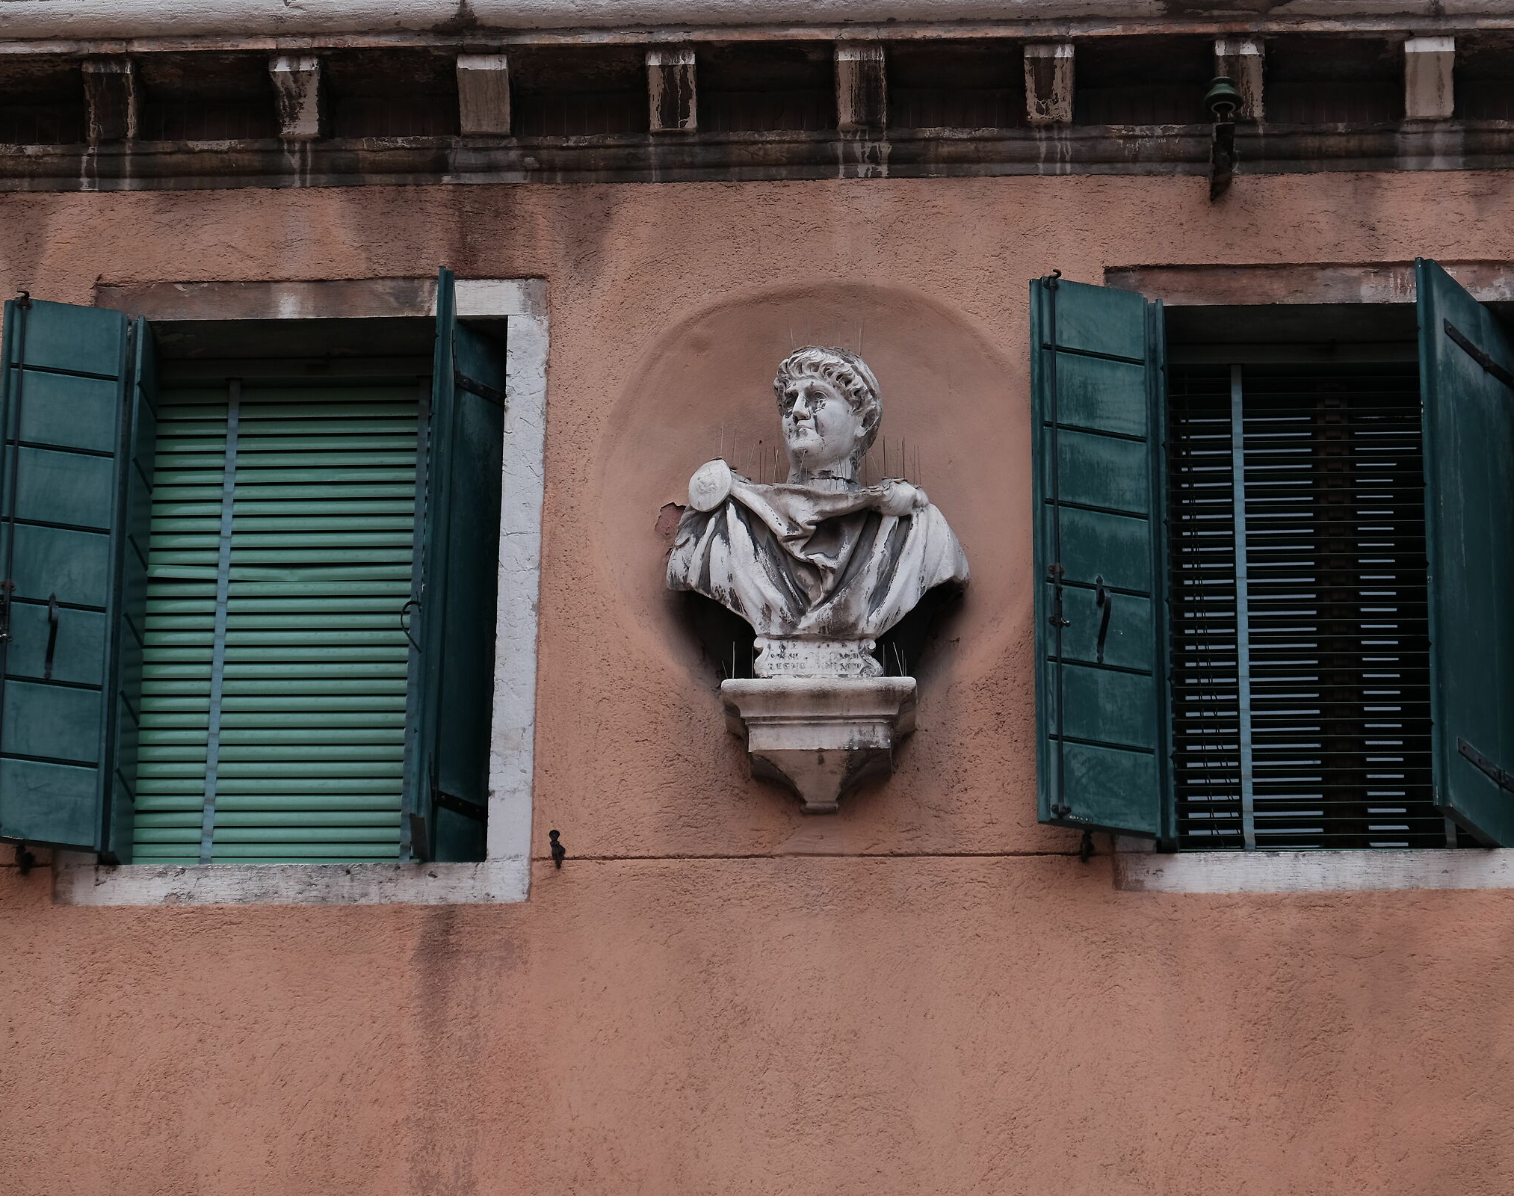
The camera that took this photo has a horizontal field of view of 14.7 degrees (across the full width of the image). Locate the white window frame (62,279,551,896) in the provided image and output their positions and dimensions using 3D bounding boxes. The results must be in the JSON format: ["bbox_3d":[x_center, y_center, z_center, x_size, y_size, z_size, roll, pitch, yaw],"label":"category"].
[{"bbox_3d":[-0.960,-0.001,12.620,0.999,1.473,0.150,-1,-25,3],"label":"white window frame"}]

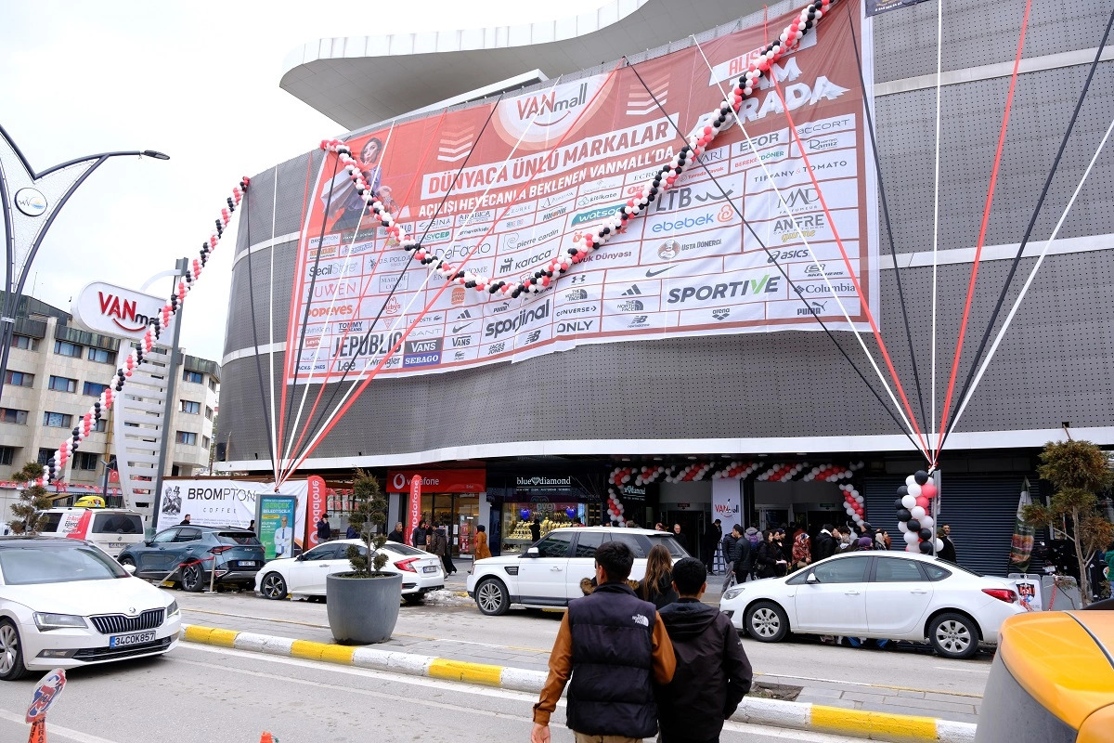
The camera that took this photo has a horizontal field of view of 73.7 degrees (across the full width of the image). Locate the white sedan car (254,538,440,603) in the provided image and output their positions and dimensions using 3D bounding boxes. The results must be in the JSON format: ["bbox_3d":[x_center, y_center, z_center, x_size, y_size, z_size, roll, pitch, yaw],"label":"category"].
[{"bbox_3d":[-4.858,4.658,17.496,4.650,1.420,1.860,-4,-12,24],"label":"white sedan car"}]

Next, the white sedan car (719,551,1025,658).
[{"bbox_3d":[5.074,3.740,12.375,4.660,1.500,1.880,-4,-12,26],"label":"white sedan car"}]

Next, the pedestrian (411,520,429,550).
[{"bbox_3d":[-4.078,5.260,21.936,0.360,1.710,0.500,-5,-13,30],"label":"pedestrian"}]

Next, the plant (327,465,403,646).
[{"bbox_3d":[-2.871,2.725,11.120,1.130,2.480,1.130,1,-11,0],"label":"plant"}]

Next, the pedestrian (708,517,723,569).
[{"bbox_3d":[5.071,5.683,24.027,0.420,1.750,0.520,-5,-13,24],"label":"pedestrian"}]

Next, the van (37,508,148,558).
[{"bbox_3d":[-15.688,5.483,23.950,5.000,1.970,1.950,-5,-13,28],"label":"van"}]

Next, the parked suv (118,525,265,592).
[{"bbox_3d":[-10.046,5.055,20.450,4.520,1.650,1.920,-5,-13,28],"label":"parked suv"}]

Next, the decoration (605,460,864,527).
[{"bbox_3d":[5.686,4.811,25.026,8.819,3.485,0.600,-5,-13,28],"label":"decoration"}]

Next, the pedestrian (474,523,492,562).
[{"bbox_3d":[-2.522,5.920,24.641,0.580,1.610,0.500,-3,-12,18],"label":"pedestrian"}]

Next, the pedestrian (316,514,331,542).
[{"bbox_3d":[-8.233,5.869,26.027,0.520,1.750,0.380,9,-14,-34],"label":"pedestrian"}]

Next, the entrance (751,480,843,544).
[{"bbox_3d":[8.087,5.248,24.880,3.029,3.093,0.600,-5,-13,28],"label":"entrance"}]

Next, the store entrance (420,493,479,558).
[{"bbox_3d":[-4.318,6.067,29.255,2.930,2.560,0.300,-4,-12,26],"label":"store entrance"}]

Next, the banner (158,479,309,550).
[{"bbox_3d":[-14.035,6.177,31.585,8.590,2.990,0.100,-4,-12,24],"label":"banner"}]

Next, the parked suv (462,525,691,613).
[{"bbox_3d":[0.432,4.146,15.488,4.760,1.800,1.960,-6,-13,29],"label":"parked suv"}]

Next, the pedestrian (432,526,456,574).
[{"bbox_3d":[-3.655,5.852,24.437,0.550,1.650,0.500,-4,-12,22],"label":"pedestrian"}]

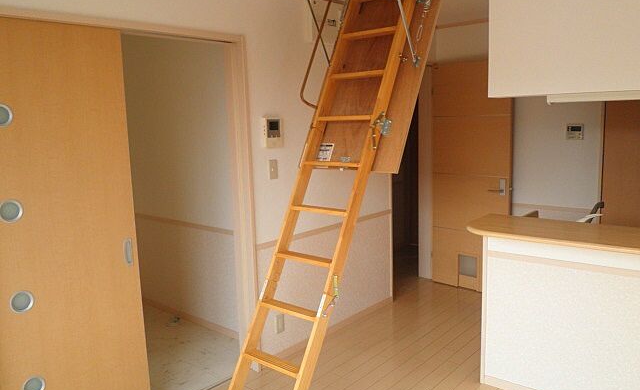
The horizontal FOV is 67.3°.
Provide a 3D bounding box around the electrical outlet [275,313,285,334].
[{"bbox_3d":[-0.254,0.845,3.133,0.012,0.120,0.070,5,11,42],"label":"electrical outlet"}]

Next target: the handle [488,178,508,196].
[{"bbox_3d":[1.458,-0.062,3.948,0.125,0.132,0.060,6,11,43],"label":"handle"}]

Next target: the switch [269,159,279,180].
[{"bbox_3d":[-0.283,-0.158,2.997,0.012,0.120,0.070,5,11,42],"label":"switch"}]

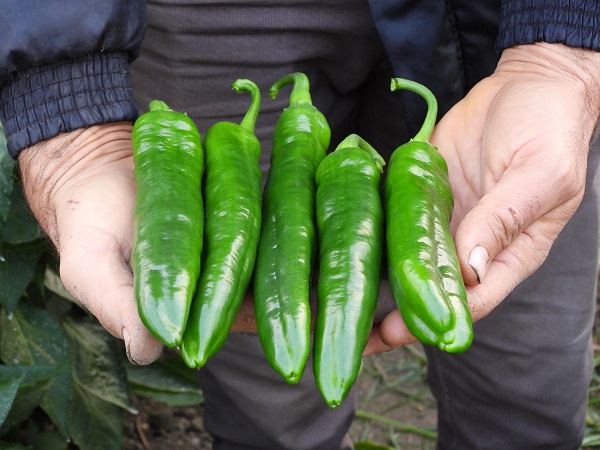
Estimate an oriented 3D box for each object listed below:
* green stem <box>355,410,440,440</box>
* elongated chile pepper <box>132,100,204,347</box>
[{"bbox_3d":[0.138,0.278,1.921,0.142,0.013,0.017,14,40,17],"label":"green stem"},{"bbox_3d":[-0.074,-0.001,0.785,0.040,0.040,0.149,-3,66,-5],"label":"elongated chile pepper"}]

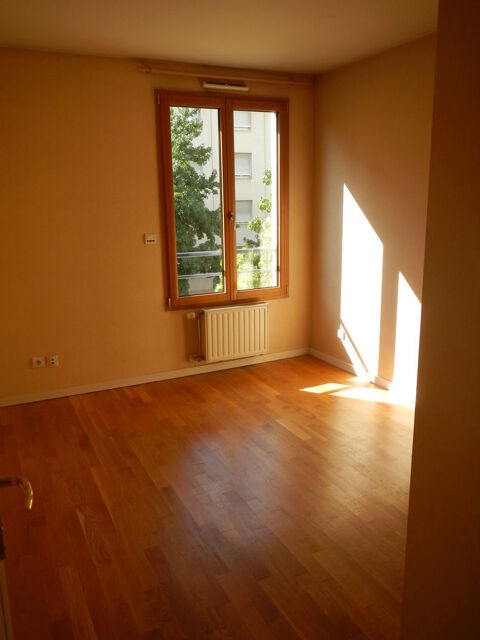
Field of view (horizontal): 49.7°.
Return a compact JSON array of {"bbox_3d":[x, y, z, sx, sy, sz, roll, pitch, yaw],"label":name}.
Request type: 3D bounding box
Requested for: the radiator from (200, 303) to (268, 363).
[{"bbox_3d":[-0.037,0.104,4.524,0.592,0.446,0.090,-7,16,-24],"label":"radiator"}]

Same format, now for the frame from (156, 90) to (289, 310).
[{"bbox_3d":[-0.107,-0.967,4.323,1.149,1.683,0.080,-7,16,-24],"label":"frame"}]

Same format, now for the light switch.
[{"bbox_3d":[-0.702,-0.638,4.090,0.085,0.085,0.022,-7,16,-24],"label":"light switch"}]

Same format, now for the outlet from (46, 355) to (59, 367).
[{"bbox_3d":[-1.433,0.319,3.981,0.083,0.086,0.020,-7,16,-24],"label":"outlet"}]

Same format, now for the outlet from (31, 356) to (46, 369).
[{"bbox_3d":[-1.527,0.323,3.937,0.085,0.085,0.020,-7,16,-24],"label":"outlet"}]

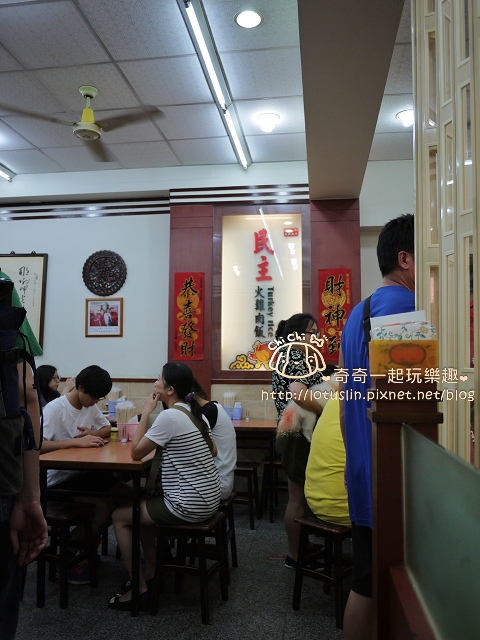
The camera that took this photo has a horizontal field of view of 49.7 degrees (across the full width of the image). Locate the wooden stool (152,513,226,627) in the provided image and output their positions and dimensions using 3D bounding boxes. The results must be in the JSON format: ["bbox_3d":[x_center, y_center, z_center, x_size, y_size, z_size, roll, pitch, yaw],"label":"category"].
[{"bbox_3d":[-0.250,1.277,2.724,0.305,0.448,0.305,-1,-5,16],"label":"wooden stool"}]

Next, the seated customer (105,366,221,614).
[{"bbox_3d":[-0.377,0.846,2.690,0.630,1.240,0.450,-1,-6,19],"label":"seated customer"}]

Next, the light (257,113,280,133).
[{"bbox_3d":[0.236,-1.585,4.203,0.190,0.110,0.190,0,-6,9],"label":"light"}]

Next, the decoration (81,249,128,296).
[{"bbox_3d":[-1.435,-0.494,5.472,0.490,0.490,0.030,0,-6,9],"label":"decoration"}]

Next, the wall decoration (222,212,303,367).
[{"bbox_3d":[0.208,-0.272,4.967,0.780,1.510,0.050,0,-6,9],"label":"wall decoration"}]

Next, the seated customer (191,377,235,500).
[{"bbox_3d":[-0.334,0.948,3.197,0.680,1.180,0.460,0,-5,11],"label":"seated customer"}]

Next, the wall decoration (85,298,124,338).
[{"bbox_3d":[-1.424,-0.024,5.427,0.434,0.412,0.030,0,-5,9],"label":"wall decoration"}]

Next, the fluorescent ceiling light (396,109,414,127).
[{"bbox_3d":[1.338,-1.584,4.115,0.190,0.110,0.190,0,-6,9],"label":"fluorescent ceiling light"}]

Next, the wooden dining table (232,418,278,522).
[{"bbox_3d":[-0.071,1.276,4.523,0.820,0.757,0.600,0,-5,9],"label":"wooden dining table"}]

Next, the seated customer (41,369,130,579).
[{"bbox_3d":[-0.896,0.884,2.892,0.700,1.245,0.540,-2,-5,25],"label":"seated customer"}]

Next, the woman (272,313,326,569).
[{"bbox_3d":[0.428,0.760,3.422,0.460,1.610,0.480,0,-5,11],"label":"woman"}]

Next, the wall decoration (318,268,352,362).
[{"bbox_3d":[0.894,-0.051,4.829,0.300,0.860,0.010,0,-6,9],"label":"wall decoration"}]

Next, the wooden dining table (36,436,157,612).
[{"bbox_3d":[-0.701,1.144,3.053,0.590,0.757,0.840,0,-5,7],"label":"wooden dining table"}]

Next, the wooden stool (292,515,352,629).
[{"bbox_3d":[0.475,1.246,2.637,0.300,0.450,0.300,6,-8,-44],"label":"wooden stool"}]

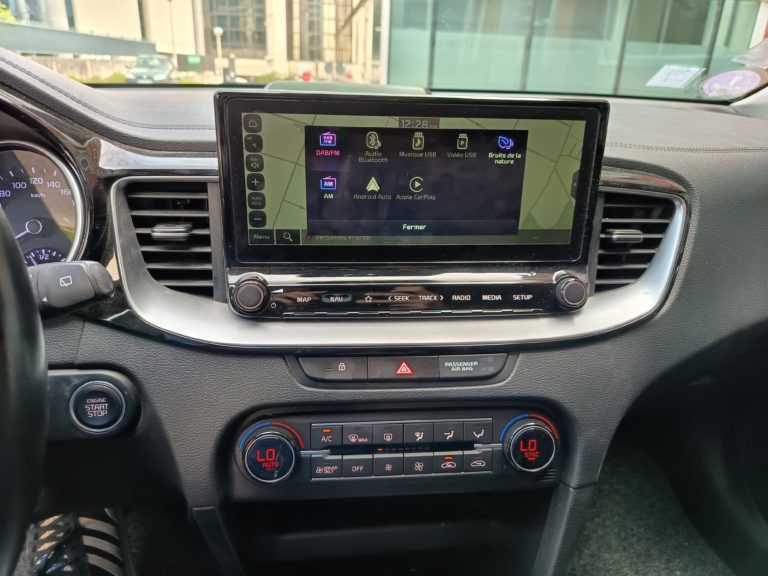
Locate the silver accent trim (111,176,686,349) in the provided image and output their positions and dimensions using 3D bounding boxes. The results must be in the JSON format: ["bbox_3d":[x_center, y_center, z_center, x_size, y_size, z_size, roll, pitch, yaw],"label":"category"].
[{"bbox_3d":[0.017,-0.023,0.408,0.415,0.127,0.055,-1,7,-6],"label":"silver accent trim"}]

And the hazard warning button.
[{"bbox_3d":[0.016,0.067,0.444,0.059,0.019,0.014,-1,8,-6],"label":"hazard warning button"}]

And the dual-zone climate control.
[{"bbox_3d":[0.015,0.132,0.445,0.265,0.054,0.027,-1,3,-6],"label":"dual-zone climate control"}]

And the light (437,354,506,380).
[{"bbox_3d":[0.075,0.067,0.450,0.057,0.019,0.012,-1,8,-6],"label":"light"}]

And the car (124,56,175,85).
[{"bbox_3d":[-10.810,-9.863,24.600,1.730,1.500,4.050,-4,22,-14],"label":"car"}]

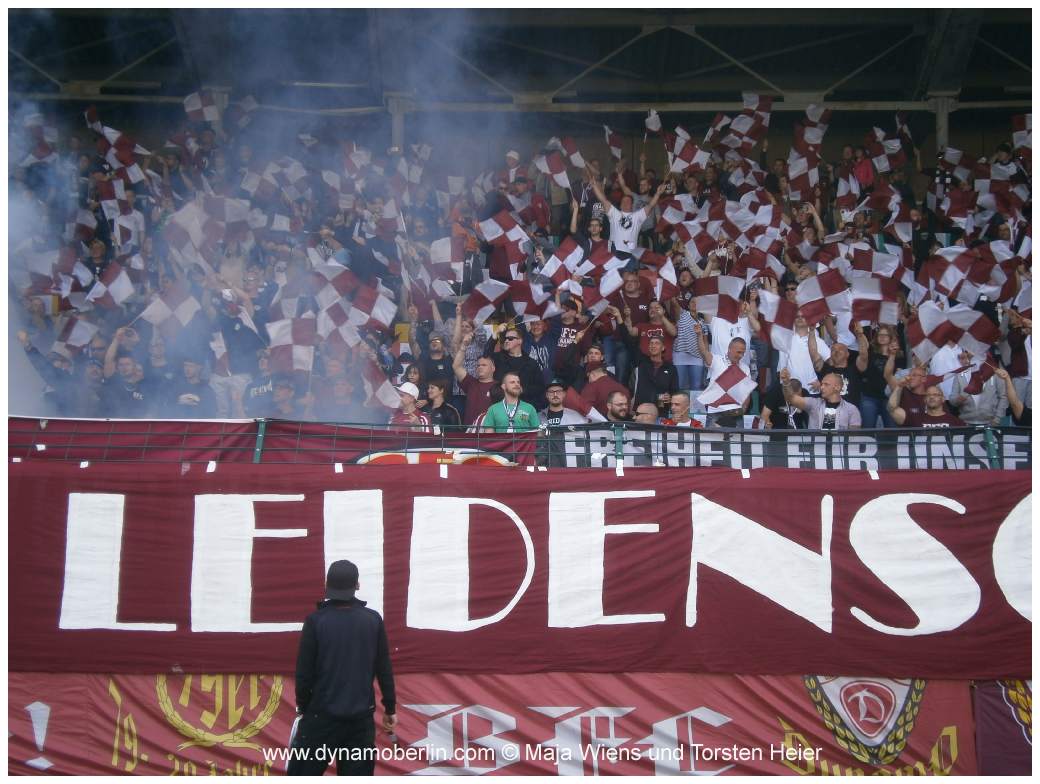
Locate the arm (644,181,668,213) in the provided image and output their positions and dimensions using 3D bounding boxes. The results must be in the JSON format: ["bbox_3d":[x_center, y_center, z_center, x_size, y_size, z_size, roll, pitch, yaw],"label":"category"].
[{"bbox_3d":[1.716,-2.457,22.700,0.310,0.420,0.250,0,-6,0],"label":"arm"}]

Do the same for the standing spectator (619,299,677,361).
[{"bbox_3d":[1.341,-0.074,19.002,0.620,1.820,0.450,0,-6,0],"label":"standing spectator"}]

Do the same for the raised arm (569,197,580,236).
[{"bbox_3d":[0.712,-2.306,23.600,0.130,0.500,0.140,3,-5,3],"label":"raised arm"}]

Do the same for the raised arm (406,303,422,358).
[{"bbox_3d":[-1.057,-0.616,18.100,0.160,0.560,0.170,0,-6,0],"label":"raised arm"}]

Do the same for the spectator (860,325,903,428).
[{"bbox_3d":[3.666,0.170,18.197,0.500,1.720,0.420,-1,-7,15],"label":"spectator"}]

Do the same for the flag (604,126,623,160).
[{"bbox_3d":[1.221,-3.251,23.576,0.240,0.440,0.200,0,-6,0],"label":"flag"}]

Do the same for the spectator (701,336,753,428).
[{"bbox_3d":[2.027,0.339,17.594,0.560,1.760,0.420,0,-7,6],"label":"spectator"}]

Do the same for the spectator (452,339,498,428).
[{"bbox_3d":[-0.393,0.469,17.016,0.580,1.920,0.360,-1,-5,15],"label":"spectator"}]

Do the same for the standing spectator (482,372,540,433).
[{"bbox_3d":[-0.078,0.713,16.422,0.550,1.790,0.340,1,-5,-6],"label":"standing spectator"}]

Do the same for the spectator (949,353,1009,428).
[{"bbox_3d":[4.341,0.503,17.022,0.560,1.780,0.360,-1,-5,8],"label":"spectator"}]

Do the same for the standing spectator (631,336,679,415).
[{"bbox_3d":[1.368,0.315,18.104,0.520,1.780,0.380,-1,-6,10],"label":"standing spectator"}]

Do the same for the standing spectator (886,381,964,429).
[{"bbox_3d":[3.806,0.790,16.794,0.680,1.770,0.450,-2,-7,16],"label":"standing spectator"}]

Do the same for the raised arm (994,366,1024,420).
[{"bbox_3d":[4.654,0.016,17.172,0.290,0.520,0.220,-1,-6,5],"label":"raised arm"}]

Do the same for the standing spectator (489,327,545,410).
[{"bbox_3d":[-0.043,0.252,18.209,0.580,1.820,0.400,-1,-6,12],"label":"standing spectator"}]

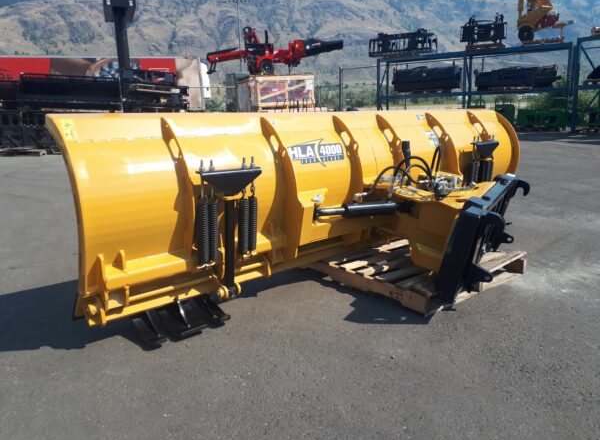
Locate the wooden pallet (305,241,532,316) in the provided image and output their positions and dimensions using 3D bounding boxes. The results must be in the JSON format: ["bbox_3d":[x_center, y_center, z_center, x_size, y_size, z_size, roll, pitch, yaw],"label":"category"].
[{"bbox_3d":[0.747,0.276,3.175,1.030,0.136,1.133,-10,15,-35],"label":"wooden pallet"}]

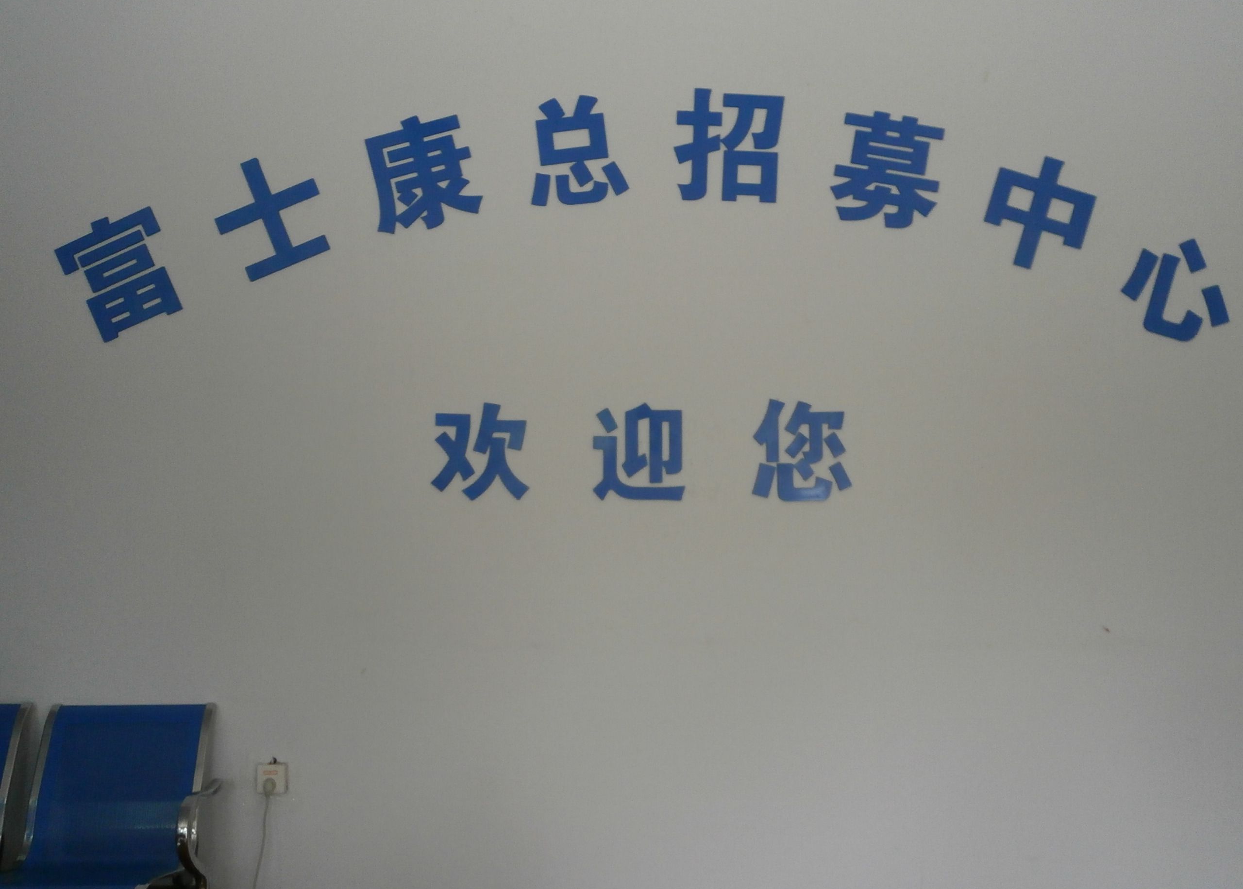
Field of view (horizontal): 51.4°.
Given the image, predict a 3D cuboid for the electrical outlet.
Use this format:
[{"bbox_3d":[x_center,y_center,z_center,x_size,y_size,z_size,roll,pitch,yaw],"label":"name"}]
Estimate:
[{"bbox_3d":[-0.987,0.942,3.650,0.087,0.087,0.015,0,-1,0],"label":"electrical outlet"}]

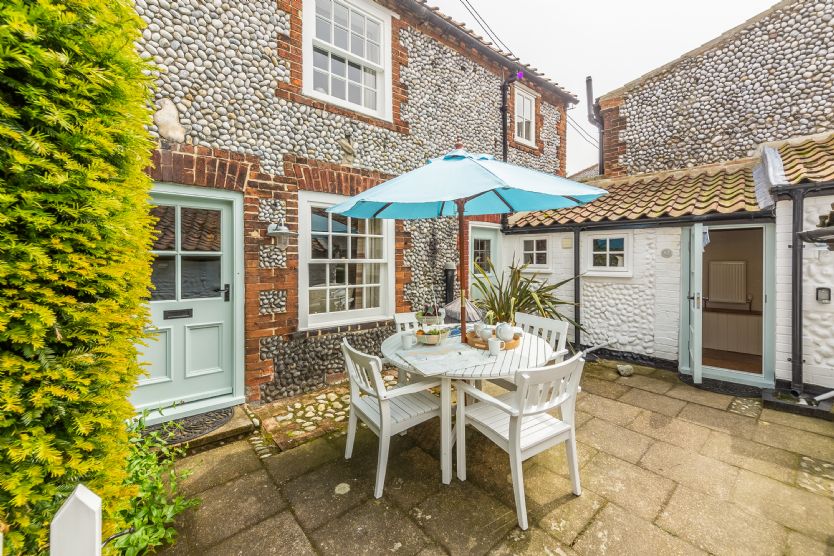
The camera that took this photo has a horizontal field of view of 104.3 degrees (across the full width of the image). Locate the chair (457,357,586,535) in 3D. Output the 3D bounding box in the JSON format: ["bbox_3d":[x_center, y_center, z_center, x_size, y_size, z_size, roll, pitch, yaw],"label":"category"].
[{"bbox_3d":[0.690,0.940,2.140,0.590,0.890,0.590,-2,3,-32],"label":"chair"}]

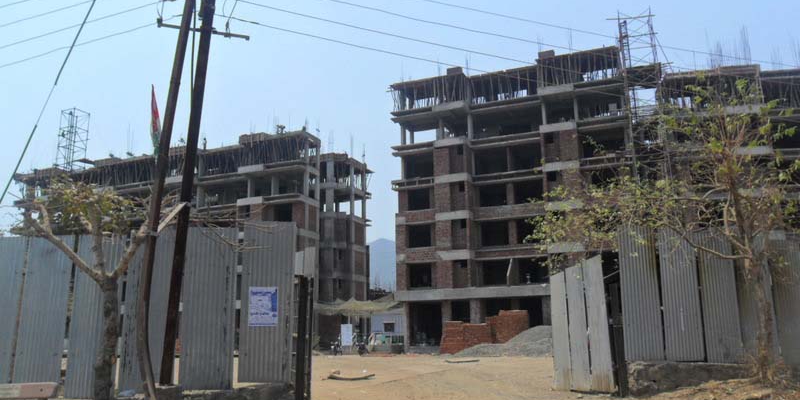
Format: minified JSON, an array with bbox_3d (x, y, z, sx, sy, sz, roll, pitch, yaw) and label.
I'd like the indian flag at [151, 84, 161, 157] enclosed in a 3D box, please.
[{"bbox_3d":[-3.766,-1.224,9.611,0.180,1.150,0.130,3,-12,-22],"label":"indian flag"}]

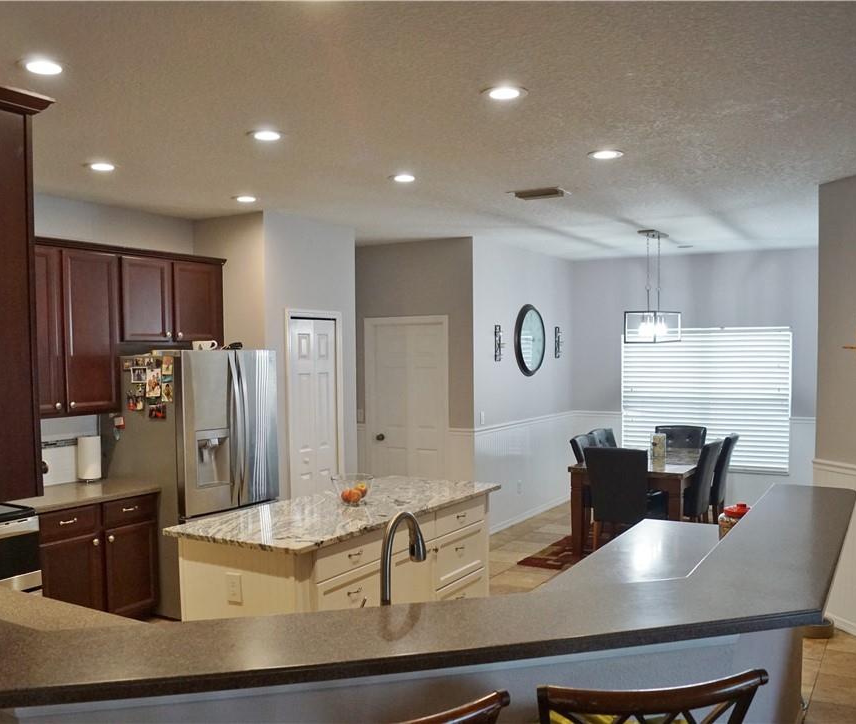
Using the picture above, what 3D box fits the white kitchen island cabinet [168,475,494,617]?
[{"bbox_3d":[-0.410,1.266,4.622,0.849,0.917,1.988,0,1,31],"label":"white kitchen island cabinet"}]

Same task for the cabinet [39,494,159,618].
[{"bbox_3d":[-2.249,1.293,5.173,0.629,0.876,0.837,0,1,31],"label":"cabinet"}]

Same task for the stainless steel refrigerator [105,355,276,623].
[{"bbox_3d":[-1.668,0.828,5.861,0.861,1.780,0.907,0,1,31],"label":"stainless steel refrigerator"}]

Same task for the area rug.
[{"bbox_3d":[2.021,1.663,7.458,1.520,0.012,2.445,0,1,31],"label":"area rug"}]

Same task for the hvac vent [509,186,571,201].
[{"bbox_3d":[0.747,-1.109,5.459,0.345,0.035,0.340,0,1,31],"label":"hvac vent"}]

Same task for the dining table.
[{"bbox_3d":[2.117,1.286,7.636,1.020,0.760,1.869,0,1,31],"label":"dining table"}]

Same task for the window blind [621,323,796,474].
[{"bbox_3d":[2.990,0.400,8.884,1.790,1.535,0.070,0,1,31],"label":"window blind"}]

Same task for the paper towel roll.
[{"bbox_3d":[-2.321,0.686,5.515,0.140,0.290,0.140,0,1,31],"label":"paper towel roll"}]

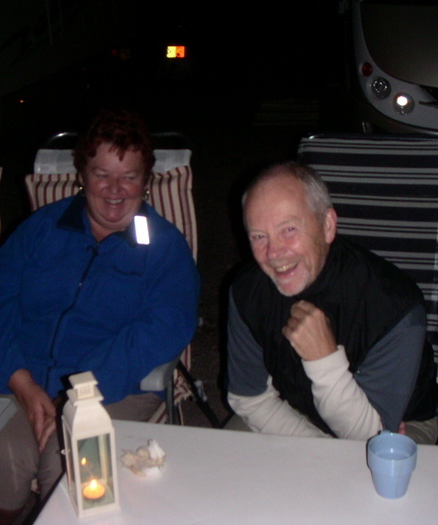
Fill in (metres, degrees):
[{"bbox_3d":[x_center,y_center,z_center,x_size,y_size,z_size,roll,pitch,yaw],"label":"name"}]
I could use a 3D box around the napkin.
[{"bbox_3d":[-0.149,0.376,1.495,0.083,0.038,0.072,1,18,15],"label":"napkin"}]

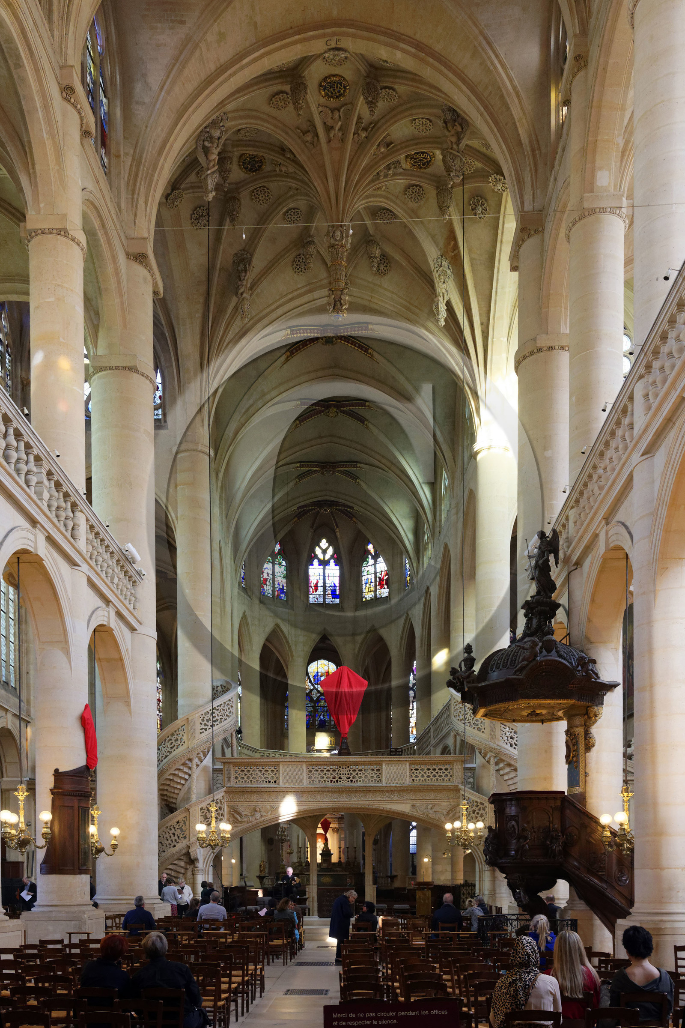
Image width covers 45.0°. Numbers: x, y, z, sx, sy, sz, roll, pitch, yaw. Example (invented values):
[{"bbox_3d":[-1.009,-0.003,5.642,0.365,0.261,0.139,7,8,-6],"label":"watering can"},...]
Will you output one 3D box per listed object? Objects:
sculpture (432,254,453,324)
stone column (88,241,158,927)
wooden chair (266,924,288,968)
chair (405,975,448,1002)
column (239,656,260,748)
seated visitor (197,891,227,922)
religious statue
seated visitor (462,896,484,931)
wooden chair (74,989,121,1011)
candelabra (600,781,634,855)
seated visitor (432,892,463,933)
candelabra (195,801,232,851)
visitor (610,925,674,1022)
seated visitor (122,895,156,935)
[{"bbox_3d":[3.500,-7.830,29.000,0.760,2.530,0.720,-1,-4,19],"label":"sculpture"},{"bbox_3d":[-6.387,1.968,24.300,1.980,19.200,1.980,0,0,2],"label":"stone column"},{"bbox_3d":[-1.359,9.063,17.400,0.410,0.890,0.430,0,0,2],"label":"wooden chair"},{"bbox_3d":[0.741,4.545,7.350,0.410,0.890,0.430,0,0,2],"label":"chair"},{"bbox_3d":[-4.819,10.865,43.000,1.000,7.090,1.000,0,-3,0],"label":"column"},{"bbox_3d":[-2.660,8.440,17.100,0.570,1.350,0.780,0,-4,2],"label":"seated visitor"},{"bbox_3d":[3.631,0.895,15.000,0.600,1.250,0.580,1,-3,-21],"label":"religious statue"},{"bbox_3d":[2.730,8.630,17.300,0.500,1.280,0.750,1,-4,-11],"label":"seated visitor"},{"bbox_3d":[-2.060,4.380,7.000,0.410,0.880,0.450,0,-4,2],"label":"wooden chair"},{"bbox_3d":[5.778,6.253,16.900,1.120,1.460,1.120,0,0,2],"label":"candelabra"},{"bbox_3d":[2.202,8.717,17.400,0.580,1.360,0.750,0,0,2],"label":"seated visitor"},{"bbox_3d":[-3.630,8.800,23.300,1.020,1.450,1.020,0,-4,2],"label":"candelabra"},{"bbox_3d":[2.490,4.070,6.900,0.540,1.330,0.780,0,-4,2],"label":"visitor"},{"bbox_3d":[-3.830,7.890,15.700,0.620,1.360,0.780,0,-4,2],"label":"seated visitor"}]

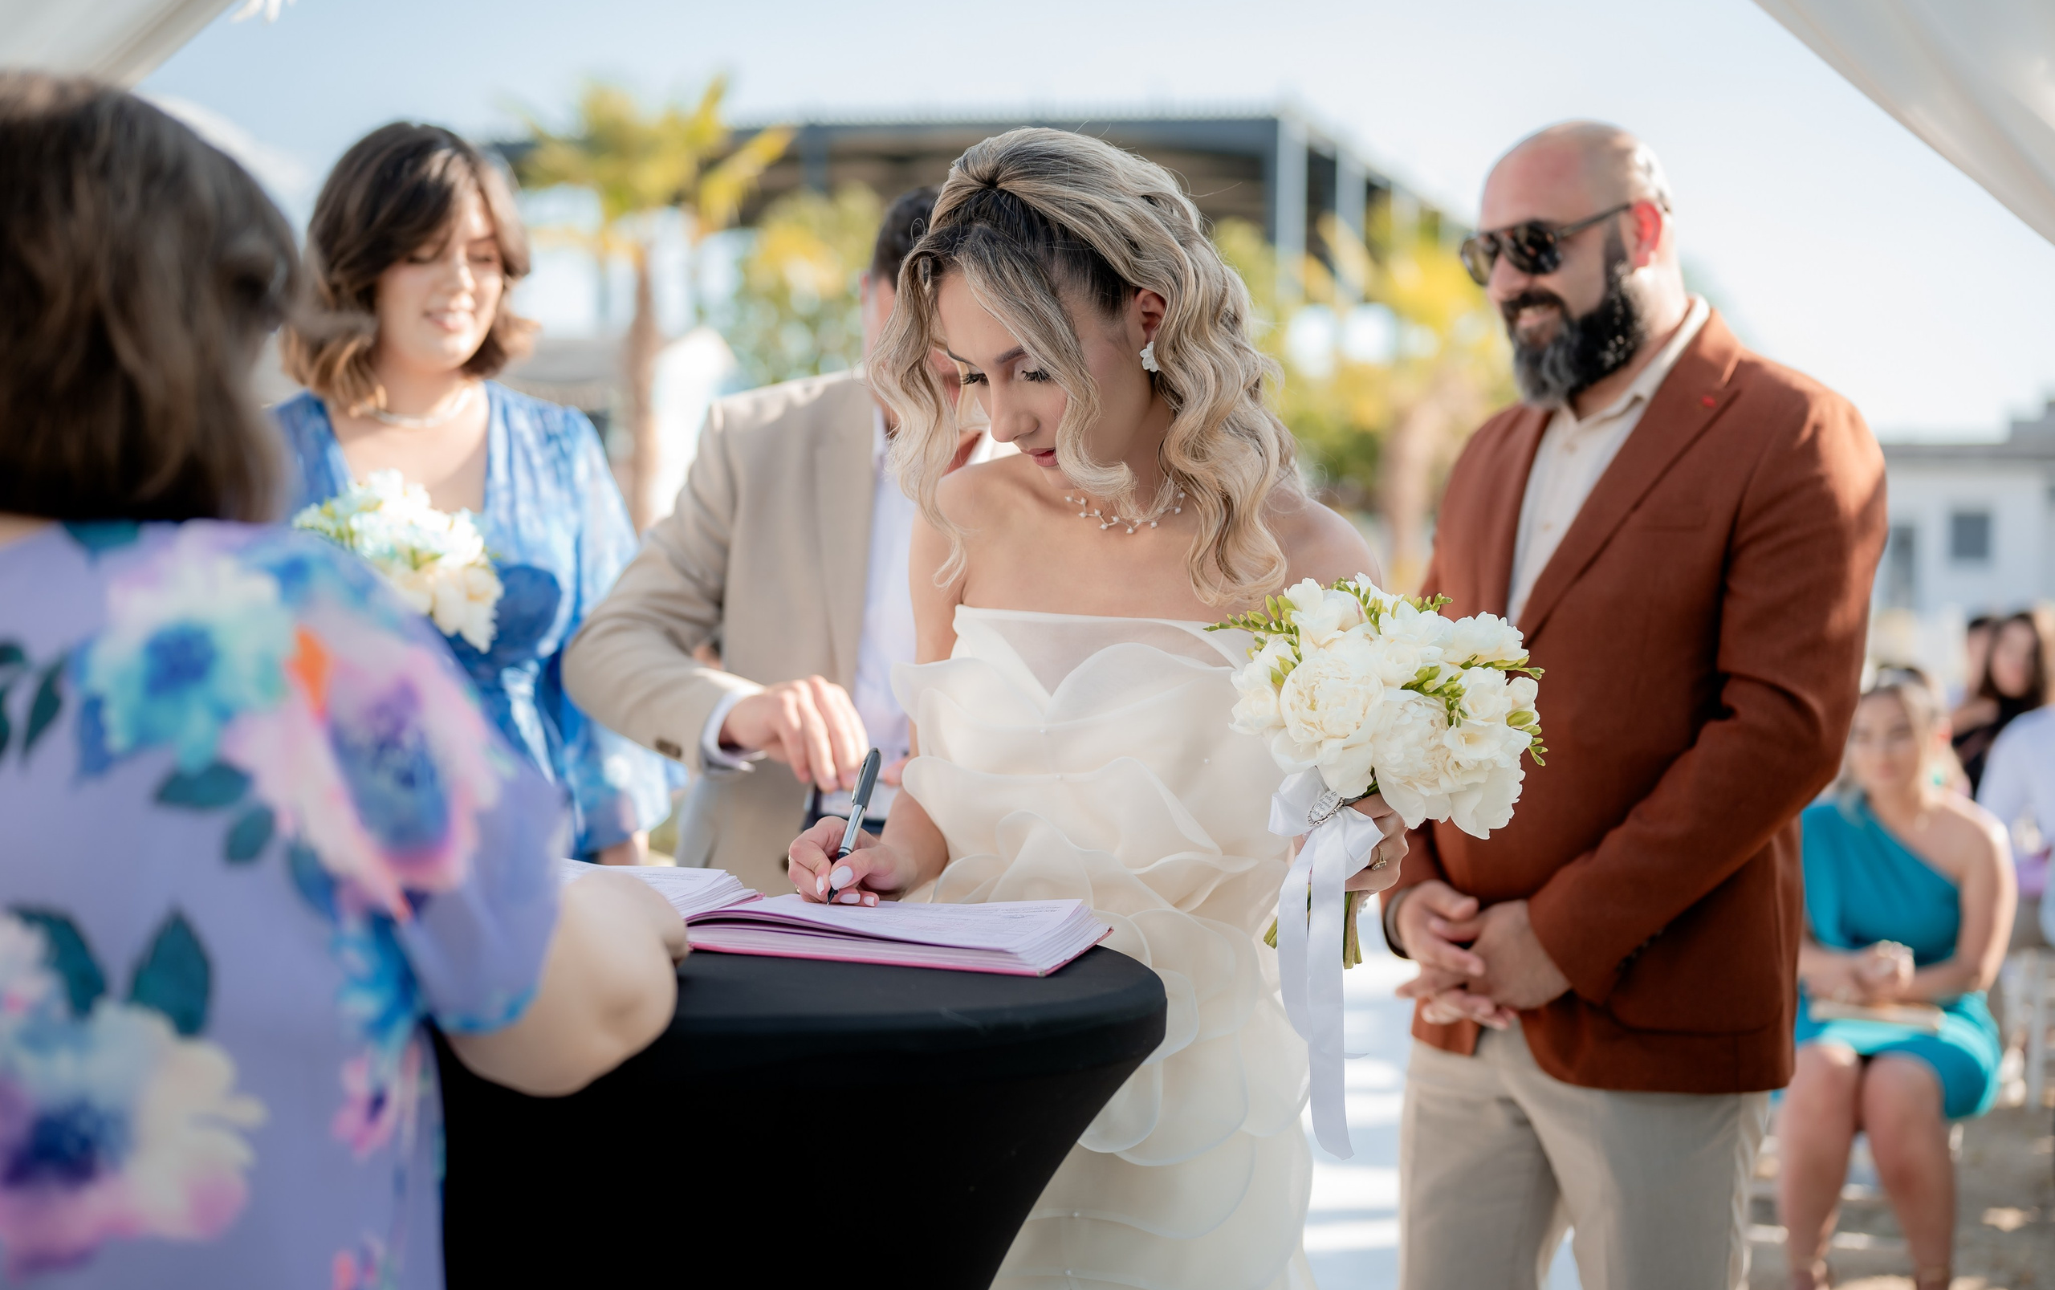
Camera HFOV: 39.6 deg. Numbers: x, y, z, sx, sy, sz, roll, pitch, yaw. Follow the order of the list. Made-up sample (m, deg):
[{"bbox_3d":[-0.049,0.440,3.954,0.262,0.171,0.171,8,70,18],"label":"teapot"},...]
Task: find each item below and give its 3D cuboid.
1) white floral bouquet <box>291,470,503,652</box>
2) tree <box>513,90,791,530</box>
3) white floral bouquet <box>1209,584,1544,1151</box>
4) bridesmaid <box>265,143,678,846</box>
[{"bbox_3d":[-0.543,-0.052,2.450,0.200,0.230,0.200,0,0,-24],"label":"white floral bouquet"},{"bbox_3d":[-2.244,-1.000,17.000,1.700,4.700,1.700,0,0,0],"label":"tree"},{"bbox_3d":[0.272,0.169,2.220,0.255,0.445,0.230,0,0,-11],"label":"white floral bouquet"},{"bbox_3d":[-0.538,0.400,2.680,0.500,1.750,0.380,0,0,-27],"label":"bridesmaid"}]

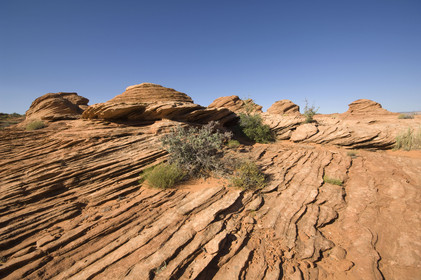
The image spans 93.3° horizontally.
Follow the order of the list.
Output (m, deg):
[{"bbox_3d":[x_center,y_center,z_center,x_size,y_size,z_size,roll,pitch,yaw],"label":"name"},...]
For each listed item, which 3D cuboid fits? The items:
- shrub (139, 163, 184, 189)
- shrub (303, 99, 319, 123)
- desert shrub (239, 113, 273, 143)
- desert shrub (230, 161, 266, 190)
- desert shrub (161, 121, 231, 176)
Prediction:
[{"bbox_3d":[-0.983,0.711,4.050,0.890,0.451,0.750,0,7,0],"label":"shrub"},{"bbox_3d":[5.779,-1.702,11.500,0.735,1.372,0.850,0,7,0],"label":"shrub"},{"bbox_3d":[2.127,-0.601,9.500,1.539,1.415,1.500,0,7,0],"label":"desert shrub"},{"bbox_3d":[0.756,0.705,4.000,0.696,0.554,0.650,0,7,0],"label":"desert shrub"},{"bbox_3d":[-0.354,0.188,4.900,1.675,1.330,1.400,0,7,0],"label":"desert shrub"}]

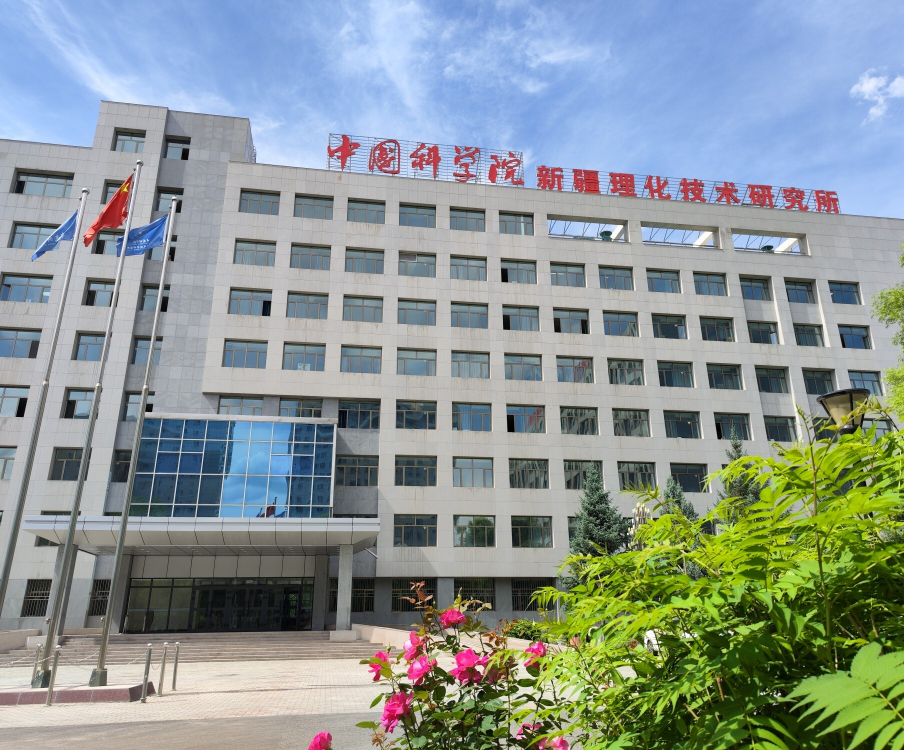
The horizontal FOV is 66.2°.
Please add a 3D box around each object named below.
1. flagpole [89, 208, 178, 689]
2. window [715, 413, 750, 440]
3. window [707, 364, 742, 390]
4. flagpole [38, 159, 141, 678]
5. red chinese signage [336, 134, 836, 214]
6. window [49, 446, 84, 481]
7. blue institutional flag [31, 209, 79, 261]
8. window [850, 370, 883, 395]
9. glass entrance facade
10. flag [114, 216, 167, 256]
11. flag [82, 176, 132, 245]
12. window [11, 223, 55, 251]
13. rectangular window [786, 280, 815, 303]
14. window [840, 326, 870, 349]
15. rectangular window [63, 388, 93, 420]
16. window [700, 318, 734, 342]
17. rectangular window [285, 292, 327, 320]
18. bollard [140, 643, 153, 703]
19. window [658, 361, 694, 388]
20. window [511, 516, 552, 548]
[{"bbox_3d":[-6.909,0.809,15.470,0.340,11.199,0.340,3,-20,-9],"label":"flagpole"},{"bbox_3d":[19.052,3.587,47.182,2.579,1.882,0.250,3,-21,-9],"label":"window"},{"bbox_3d":[20.004,0.223,50.924,2.724,1.993,0.250,3,-20,-9],"label":"window"},{"bbox_3d":[-8.011,0.304,15.683,0.400,12.297,0.400,3,-20,-9],"label":"flagpole"},{"bbox_3d":[10.990,-15.202,53.188,40.315,2.961,0.400,3,-20,-9],"label":"red chinese signage"},{"bbox_3d":[-21.934,5.156,39.944,2.023,1.859,0.150,3,-20,-9],"label":"window"},{"bbox_3d":[-9.546,-3.374,16.649,0.850,1.330,0.270,-2,-20,4],"label":"blue institutional flag"},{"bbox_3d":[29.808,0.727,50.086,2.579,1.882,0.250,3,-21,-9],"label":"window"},{"bbox_3d":[-12.096,12.107,36.518,9.360,2.671,0.300,3,-21,-9],"label":"glass entrance facade"},{"bbox_3d":[-8.545,-3.868,19.135,1.231,1.428,0.400,3,-21,-9],"label":"flag"},{"bbox_3d":[-9.881,-4.744,19.896,1.150,2.000,0.450,-4,-21,8],"label":"flag"},{"bbox_3d":[-27.219,-8.984,45.638,3.106,1.934,0.250,3,-20,-9],"label":"window"},{"bbox_3d":[27.444,-6.422,54.967,2.724,1.993,0.250,3,-20,-9],"label":"rectangular window"},{"bbox_3d":[31.316,-2.802,53.983,2.724,1.993,0.250,3,-20,-9],"label":"window"},{"bbox_3d":[-21.961,1.720,41.197,2.010,1.848,0.150,3,-20,-9],"label":"rectangular window"},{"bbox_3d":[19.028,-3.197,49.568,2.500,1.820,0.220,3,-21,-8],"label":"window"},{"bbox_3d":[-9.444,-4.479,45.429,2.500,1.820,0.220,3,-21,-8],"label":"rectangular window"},{"bbox_3d":[-5.589,5.448,12.695,0.110,1.000,0.110,3,-20,-9],"label":"bollard"},{"bbox_3d":[15.547,0.081,48.352,2.595,1.895,0.200,3,-21,-9],"label":"window"},{"bbox_3d":[4.877,9.740,42.968,2.515,1.806,0.200,3,-20,-9],"label":"window"}]

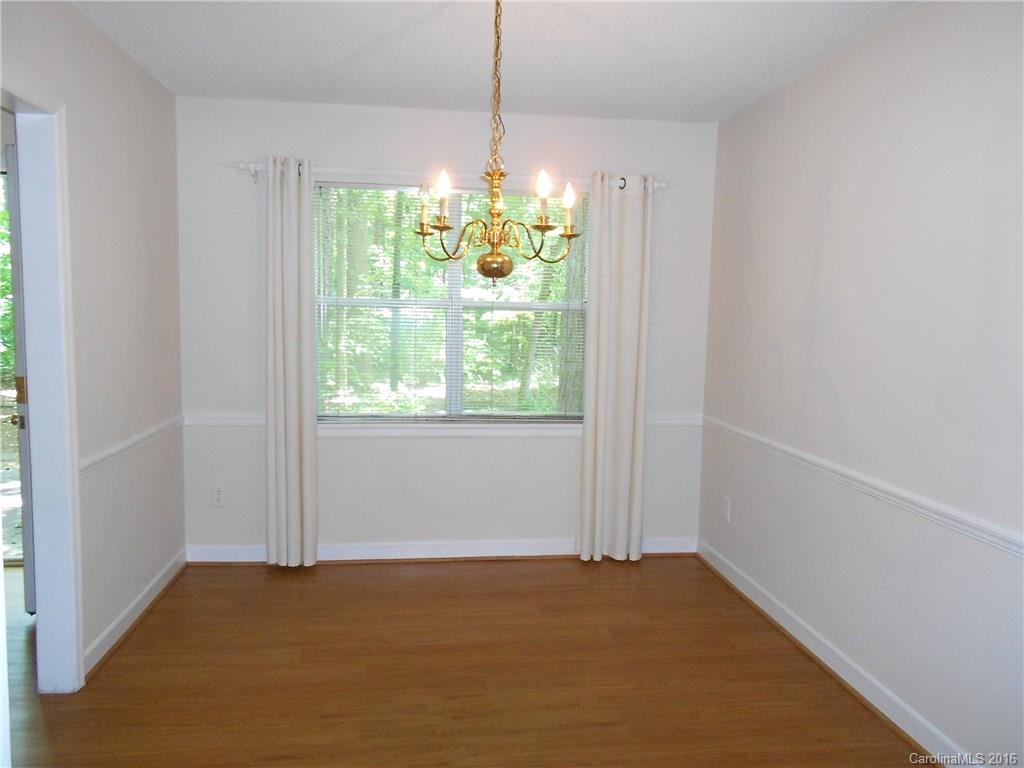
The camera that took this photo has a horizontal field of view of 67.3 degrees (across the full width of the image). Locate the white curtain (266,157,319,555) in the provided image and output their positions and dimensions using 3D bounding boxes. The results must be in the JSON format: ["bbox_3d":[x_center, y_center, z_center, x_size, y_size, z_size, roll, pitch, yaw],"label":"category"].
[{"bbox_3d":[-1.148,-0.085,4.018,0.261,2.127,0.100,0,5,-7],"label":"white curtain"}]

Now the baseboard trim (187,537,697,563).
[{"bbox_3d":[-0.329,0.926,4.292,2.859,0.094,0.016,0,5,-7],"label":"baseboard trim"}]

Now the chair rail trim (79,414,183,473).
[{"bbox_3d":[-1.644,0.249,3.424,0.021,0.059,1.275,0,5,-7],"label":"chair rail trim"}]

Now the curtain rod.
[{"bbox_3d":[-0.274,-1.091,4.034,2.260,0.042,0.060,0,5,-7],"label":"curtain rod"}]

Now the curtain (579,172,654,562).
[{"bbox_3d":[0.573,-0.070,4.235,0.373,2.127,0.100,0,5,-7],"label":"curtain"}]

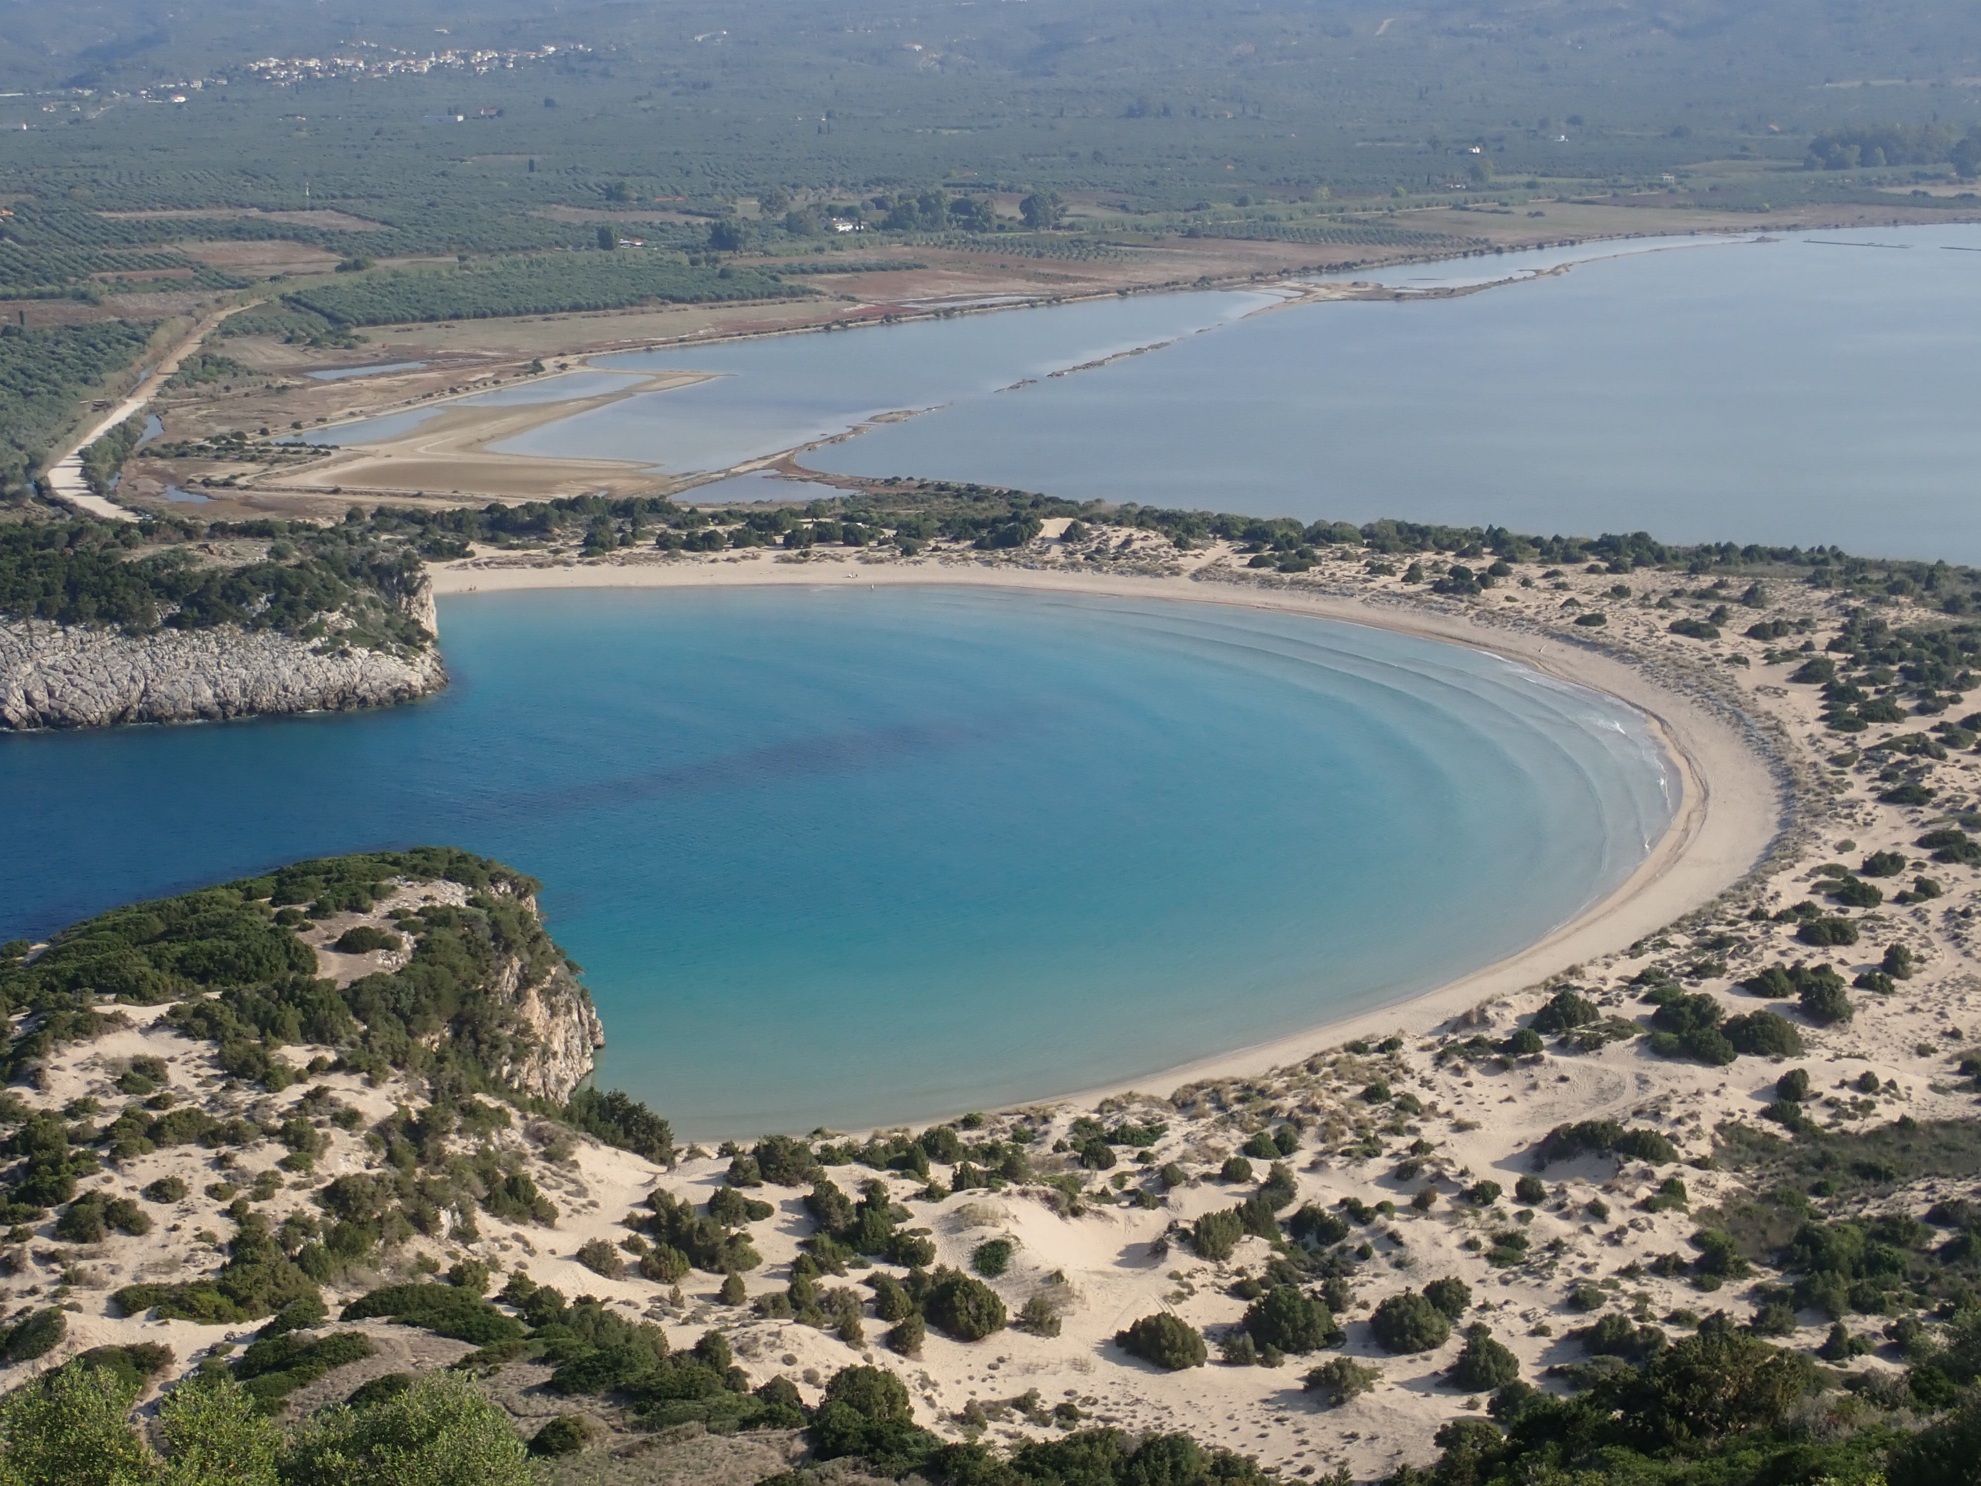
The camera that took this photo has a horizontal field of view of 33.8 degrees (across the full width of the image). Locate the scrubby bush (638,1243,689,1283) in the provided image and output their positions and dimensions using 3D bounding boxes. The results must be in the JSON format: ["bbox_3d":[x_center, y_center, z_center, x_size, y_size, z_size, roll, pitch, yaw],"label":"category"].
[{"bbox_3d":[-39.240,62.490,392.000,6.140,4.050,5.520,0,15,0],"label":"scrubby bush"}]

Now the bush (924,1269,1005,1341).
[{"bbox_3d":[-3.070,65.640,381.150,9.580,7.770,8.630,0,15,0],"label":"bush"}]

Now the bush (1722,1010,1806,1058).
[{"bbox_3d":[116.790,43.960,492.820,12.630,5.880,11.360,0,15,0],"label":"bush"}]

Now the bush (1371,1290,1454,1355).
[{"bbox_3d":[49.410,68.030,382.850,9.630,6.270,8.660,0,15,0],"label":"bush"}]

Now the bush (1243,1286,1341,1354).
[{"bbox_3d":[35.250,67.330,380.980,11.390,6.610,10.250,0,15,0],"label":"bush"}]

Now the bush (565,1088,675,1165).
[{"bbox_3d":[-50.910,52.610,448.060,15.310,9.120,13.780,0,15,0],"label":"bush"}]

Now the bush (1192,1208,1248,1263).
[{"bbox_3d":[28.590,61.230,407.130,6.760,6.390,6.080,0,15,0],"label":"bush"}]

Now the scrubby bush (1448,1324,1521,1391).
[{"bbox_3d":[56.160,69.890,371.060,8.270,6.980,7.450,0,15,0],"label":"scrubby bush"}]

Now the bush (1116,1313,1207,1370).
[{"bbox_3d":[19.640,68.800,374.690,10.310,5.150,9.280,0,15,0],"label":"bush"}]

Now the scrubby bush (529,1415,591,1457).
[{"bbox_3d":[-40.710,65.480,308.070,5.850,3.140,5.260,0,15,0],"label":"scrubby bush"}]

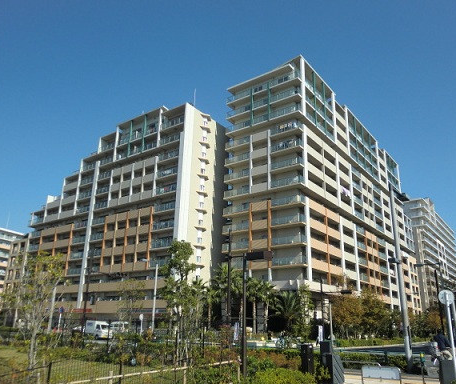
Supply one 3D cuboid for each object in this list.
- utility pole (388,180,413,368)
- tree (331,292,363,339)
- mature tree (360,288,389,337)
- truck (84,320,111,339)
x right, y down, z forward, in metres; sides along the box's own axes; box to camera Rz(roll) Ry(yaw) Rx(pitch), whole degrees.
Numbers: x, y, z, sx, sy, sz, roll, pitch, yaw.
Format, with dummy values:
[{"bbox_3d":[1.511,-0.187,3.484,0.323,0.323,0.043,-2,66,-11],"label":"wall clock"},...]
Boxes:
[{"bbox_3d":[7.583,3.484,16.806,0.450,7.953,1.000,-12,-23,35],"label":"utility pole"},{"bbox_3d":[13.598,14.544,44.226,3.700,5.795,3.700,-4,-19,16],"label":"tree"},{"bbox_3d":[18.399,15.558,48.334,3.700,6.673,3.700,-5,-19,19],"label":"mature tree"},{"bbox_3d":[-15.798,16.515,46.217,3.400,1.950,1.500,-12,-23,35],"label":"truck"}]

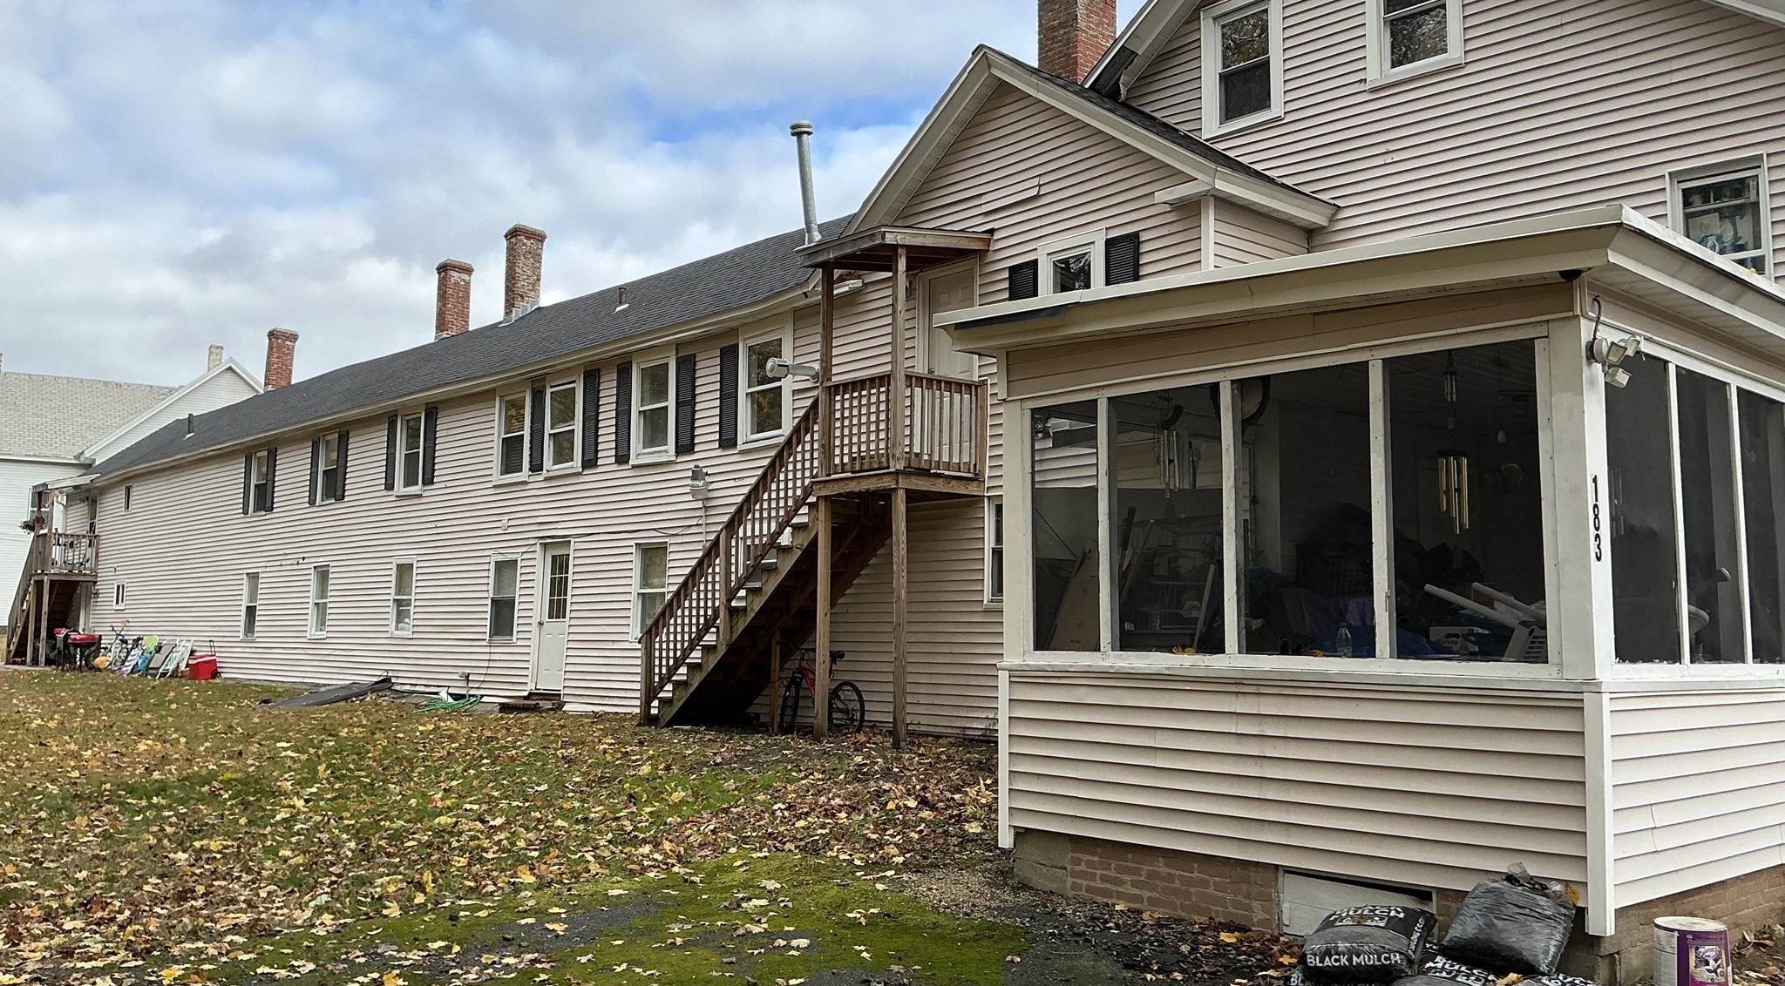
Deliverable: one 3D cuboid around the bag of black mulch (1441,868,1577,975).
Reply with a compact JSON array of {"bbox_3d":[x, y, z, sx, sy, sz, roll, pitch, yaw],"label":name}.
[{"bbox_3d":[2.526,1.759,5.880,0.430,0.180,0.480,-6,23,46],"label":"bag of black mulch"}]

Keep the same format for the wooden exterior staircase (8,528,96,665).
[{"bbox_3d":[-21.434,2.748,36.831,1.120,3.240,3.350,6,-8,-43],"label":"wooden exterior staircase"}]

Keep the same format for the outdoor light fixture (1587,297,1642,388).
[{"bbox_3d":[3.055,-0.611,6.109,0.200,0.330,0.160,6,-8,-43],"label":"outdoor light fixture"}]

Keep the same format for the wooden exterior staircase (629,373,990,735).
[{"bbox_3d":[-0.938,0.755,15.063,1.160,3.490,4.220,6,-8,-43],"label":"wooden exterior staircase"}]

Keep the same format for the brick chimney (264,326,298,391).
[{"bbox_3d":[-16.276,-3.560,38.347,0.671,1.622,0.651,6,-8,-43],"label":"brick chimney"}]

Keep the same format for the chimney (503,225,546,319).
[{"bbox_3d":[-6.784,-3.975,26.517,0.600,1.750,0.440,6,-8,-43],"label":"chimney"}]

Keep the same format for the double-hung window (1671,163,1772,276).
[{"bbox_3d":[6.705,-1.955,11.682,0.120,1.494,0.727,6,-8,-43],"label":"double-hung window"}]

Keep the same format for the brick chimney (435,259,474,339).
[{"bbox_3d":[-8.938,-3.858,29.494,0.600,1.670,0.440,6,-8,-43],"label":"brick chimney"}]

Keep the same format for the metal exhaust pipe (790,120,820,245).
[{"bbox_3d":[-1.213,-4.406,20.553,0.335,1.813,0.335,-5,-6,-1],"label":"metal exhaust pipe"}]

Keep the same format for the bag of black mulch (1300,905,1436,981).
[{"bbox_3d":[1.998,1.841,5.994,0.450,0.180,0.640,-2,-7,27],"label":"bag of black mulch"}]

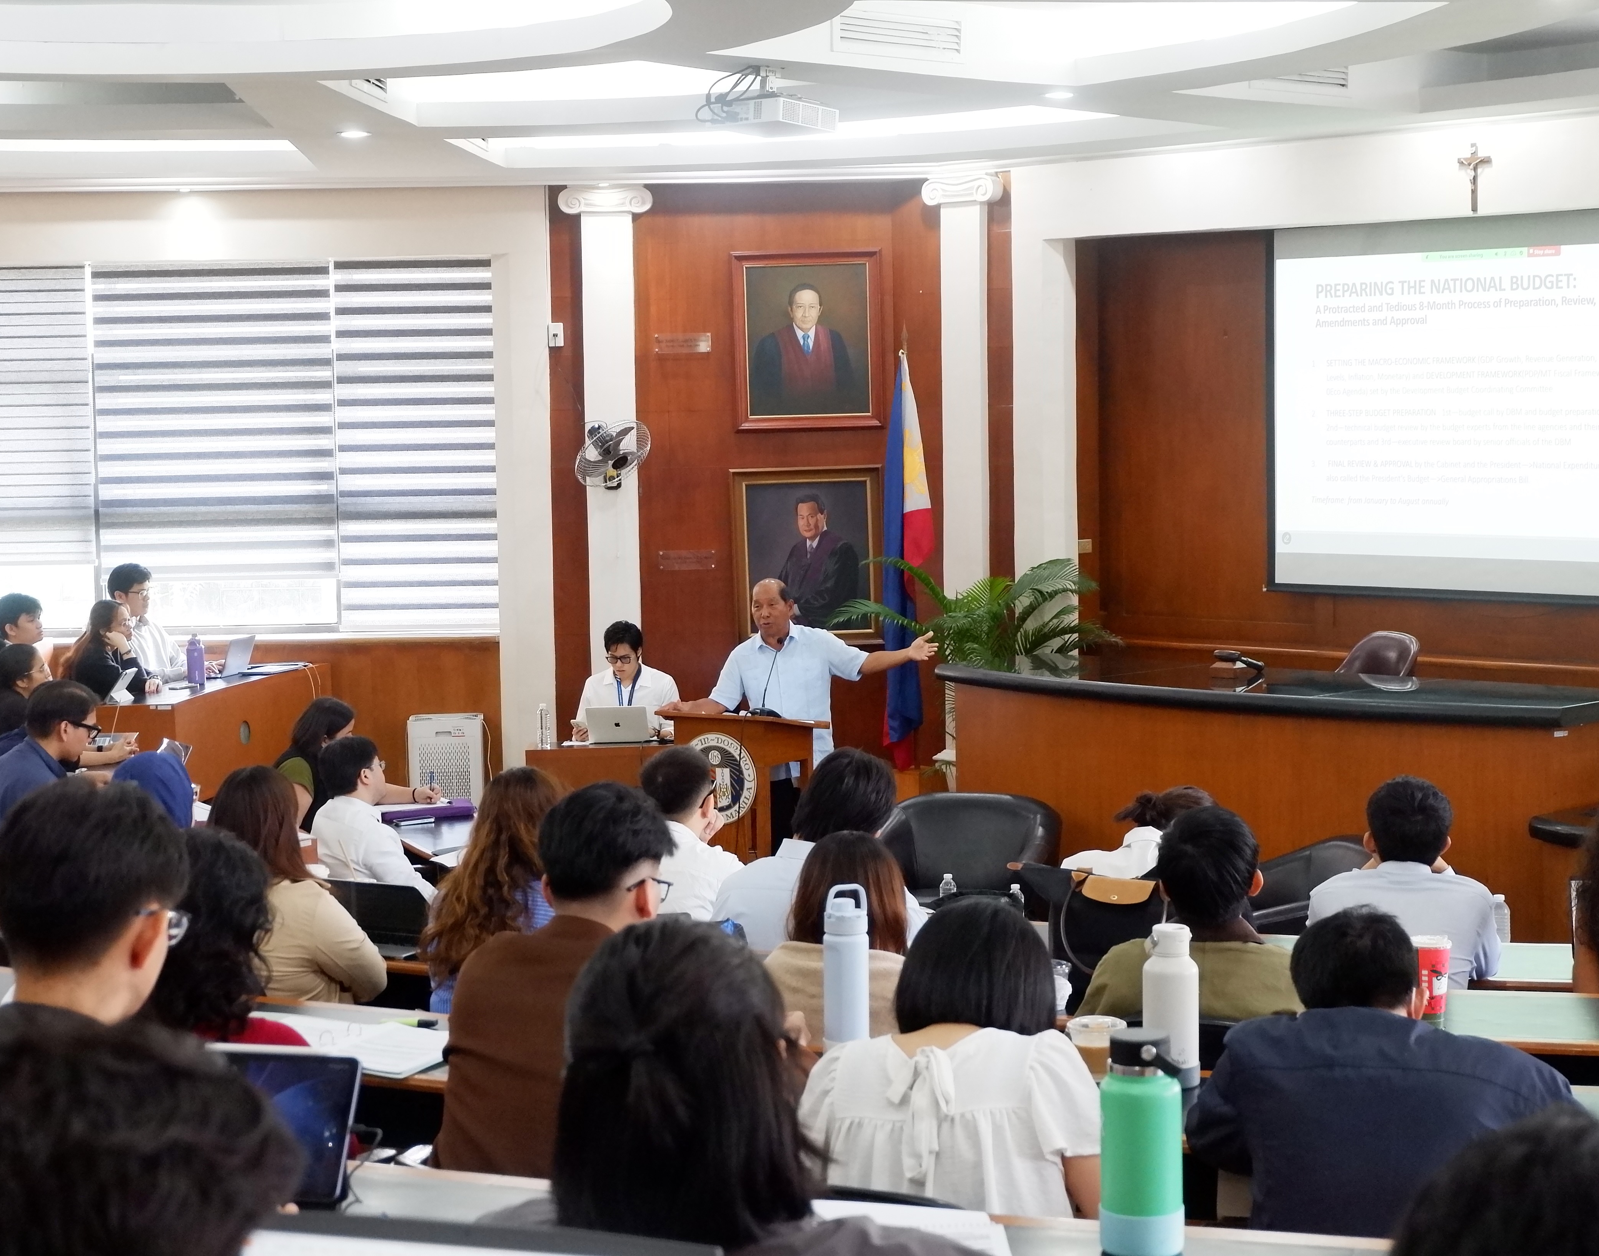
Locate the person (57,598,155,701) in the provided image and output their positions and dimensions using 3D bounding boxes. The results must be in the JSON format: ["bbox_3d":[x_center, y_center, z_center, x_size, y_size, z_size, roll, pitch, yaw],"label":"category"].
[{"bbox_3d":[-3.019,0.470,12.142,0.750,1.200,0.480,-1,4,3],"label":"person"}]

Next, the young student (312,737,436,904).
[{"bbox_3d":[-1.361,0.954,8.985,0.750,1.230,0.480,-3,5,-31],"label":"young student"}]

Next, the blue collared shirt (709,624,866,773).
[{"bbox_3d":[-0.064,0.352,12.750,0.720,0.750,0.360,0,5,14],"label":"blue collared shirt"}]

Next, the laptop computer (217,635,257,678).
[{"bbox_3d":[-3.010,0.139,14.392,0.260,0.205,0.310,0,5,9],"label":"laptop computer"}]

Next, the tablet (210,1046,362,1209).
[{"bbox_3d":[-0.673,0.623,3.450,0.255,0.182,0.015,0,-18,16],"label":"tablet"}]

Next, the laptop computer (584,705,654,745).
[{"bbox_3d":[-0.853,0.440,13.042,0.300,0.195,0.290,-2,5,-11],"label":"laptop computer"}]

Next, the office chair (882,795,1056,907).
[{"bbox_3d":[0.665,1.093,10.773,0.710,0.880,0.700,-1,5,-3],"label":"office chair"}]

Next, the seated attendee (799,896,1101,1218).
[{"bbox_3d":[0.277,0.995,4.261,0.470,1.180,0.750,0,4,13],"label":"seated attendee"}]

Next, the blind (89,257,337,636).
[{"bbox_3d":[-3.143,-0.997,14.900,1.300,1.910,0.080,-1,5,0],"label":"blind"}]

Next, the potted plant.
[{"bbox_3d":[0.854,0.204,13.700,1.350,1.080,1.150,-1,5,3],"label":"potted plant"}]

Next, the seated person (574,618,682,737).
[{"bbox_3d":[-0.820,0.611,13.241,0.530,1.280,0.720,-1,5,0],"label":"seated person"}]

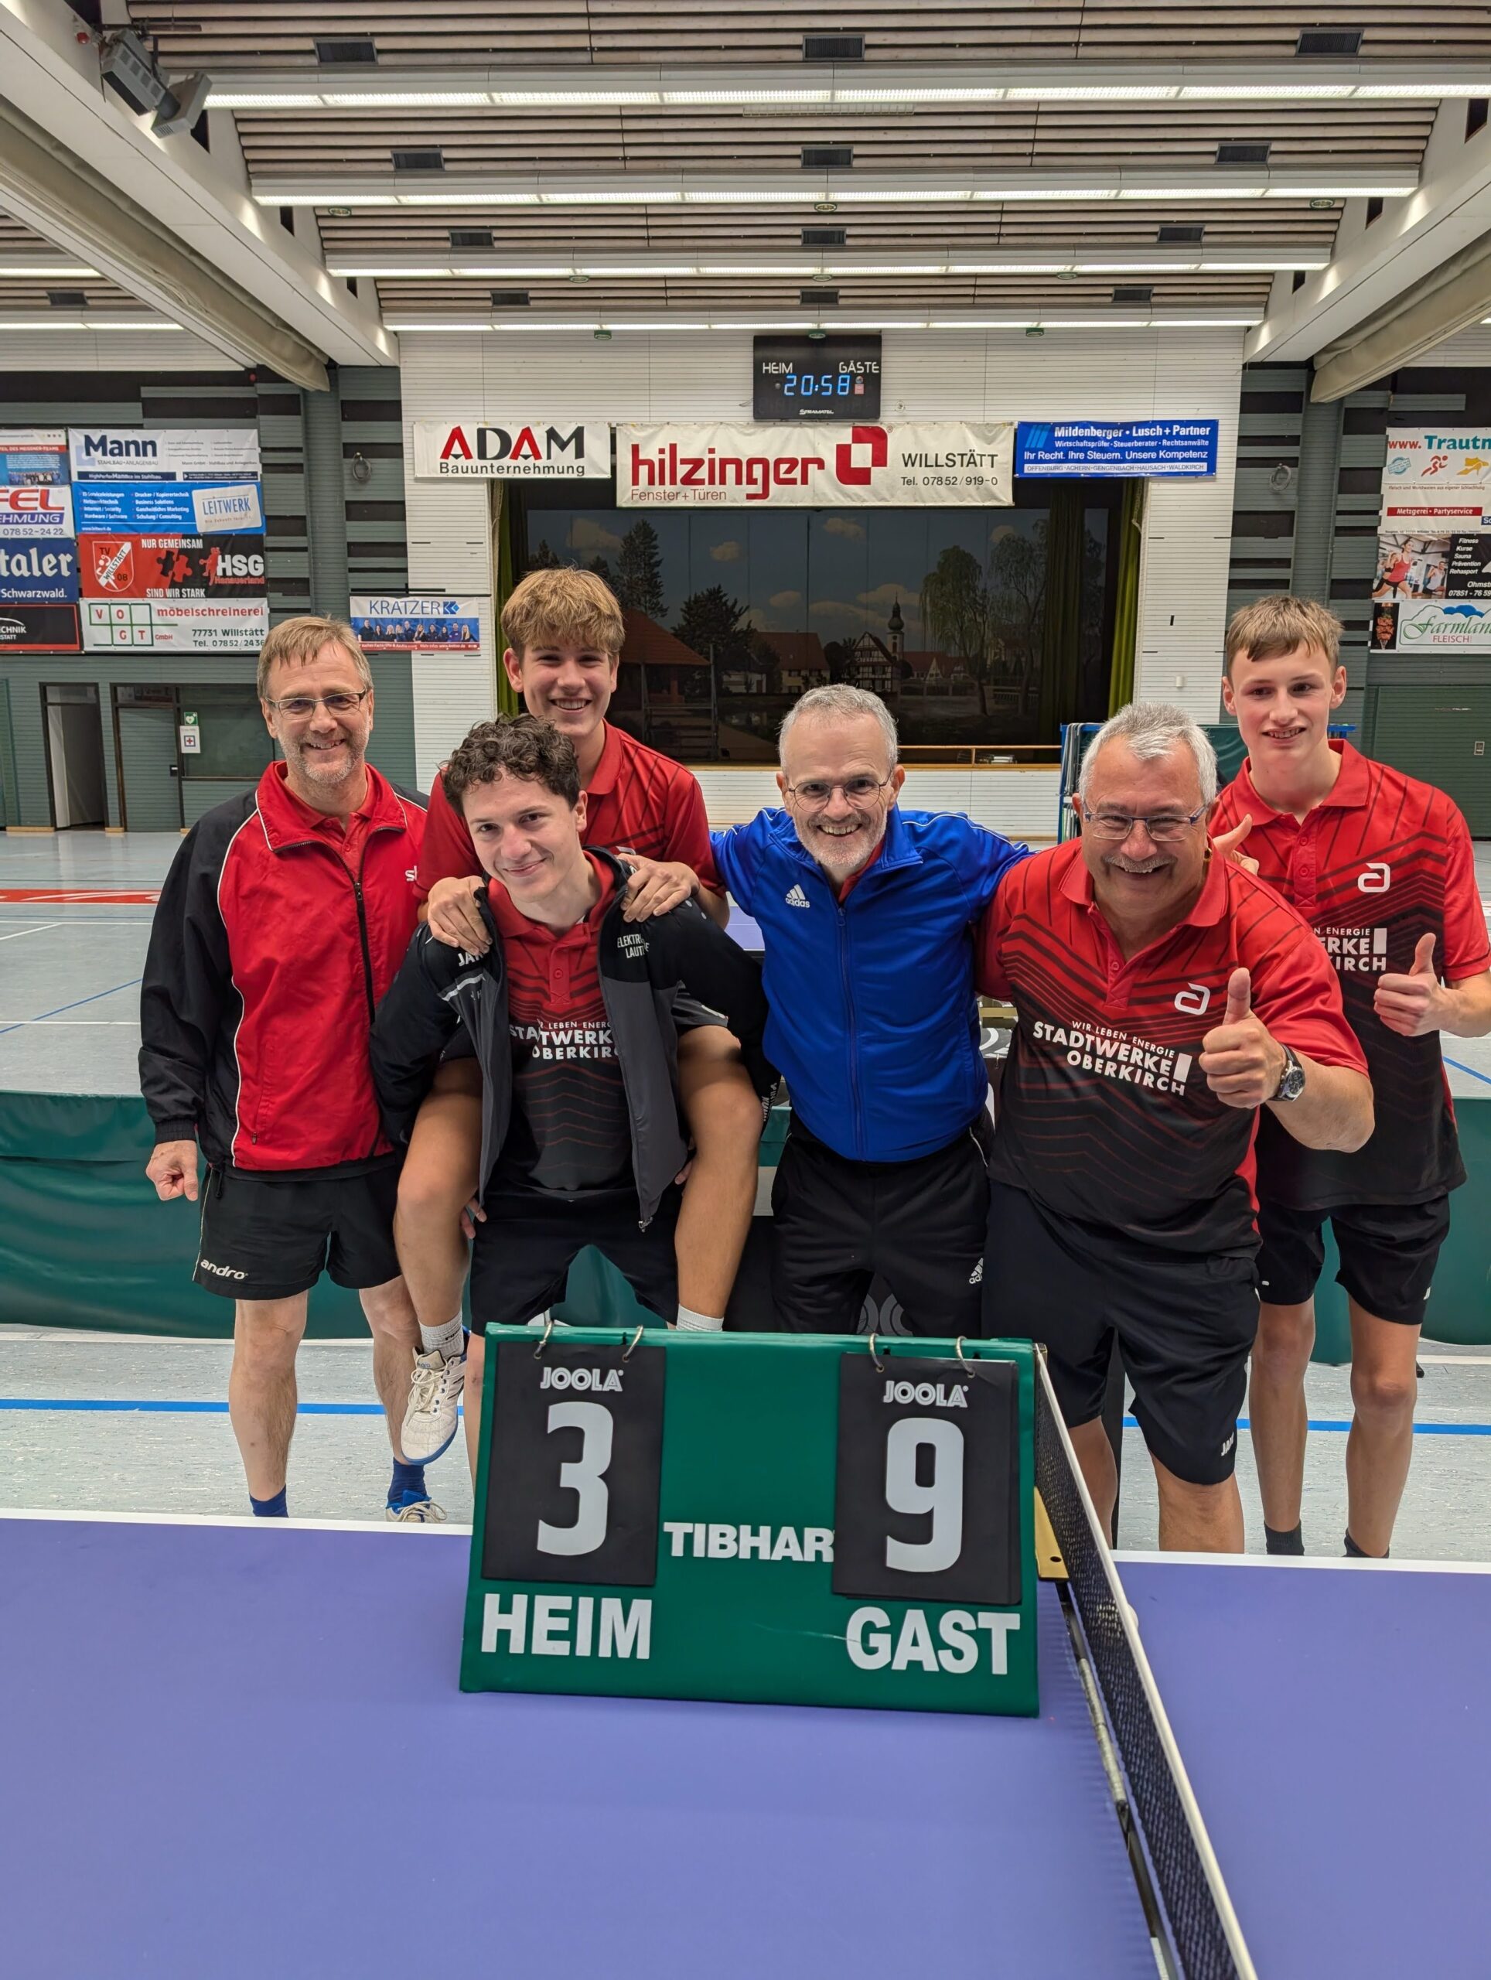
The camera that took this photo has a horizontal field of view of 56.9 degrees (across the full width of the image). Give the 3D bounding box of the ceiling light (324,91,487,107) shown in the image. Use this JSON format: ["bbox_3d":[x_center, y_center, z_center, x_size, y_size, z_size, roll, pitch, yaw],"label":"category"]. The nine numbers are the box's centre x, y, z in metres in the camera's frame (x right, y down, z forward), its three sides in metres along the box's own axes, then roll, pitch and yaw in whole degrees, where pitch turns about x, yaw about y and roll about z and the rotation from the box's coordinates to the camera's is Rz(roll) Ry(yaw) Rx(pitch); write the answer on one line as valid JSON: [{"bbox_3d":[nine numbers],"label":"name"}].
[{"bbox_3d":[-3.049,-8.083,12.445,1.520,0.070,0.240,1,11,2],"label":"ceiling light"}]

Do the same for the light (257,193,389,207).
[{"bbox_3d":[-4.552,-8.646,14.990,1.550,0.080,0.240,1,11,2],"label":"light"}]

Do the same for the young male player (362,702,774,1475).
[{"bbox_3d":[-0.263,0.379,2.208,0.607,1.600,0.700,0,11,-4],"label":"young male player"}]

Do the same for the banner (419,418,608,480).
[{"bbox_3d":[-3.461,-8.009,20.437,2.960,0.784,0.030,1,11,2],"label":"banner"}]

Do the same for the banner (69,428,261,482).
[{"bbox_3d":[-8.863,-8.159,21.010,2.914,0.759,0.030,1,11,2],"label":"banner"}]

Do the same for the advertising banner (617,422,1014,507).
[{"bbox_3d":[1.049,-7.917,20.735,5.992,1.196,0.030,1,11,2],"label":"advertising banner"}]

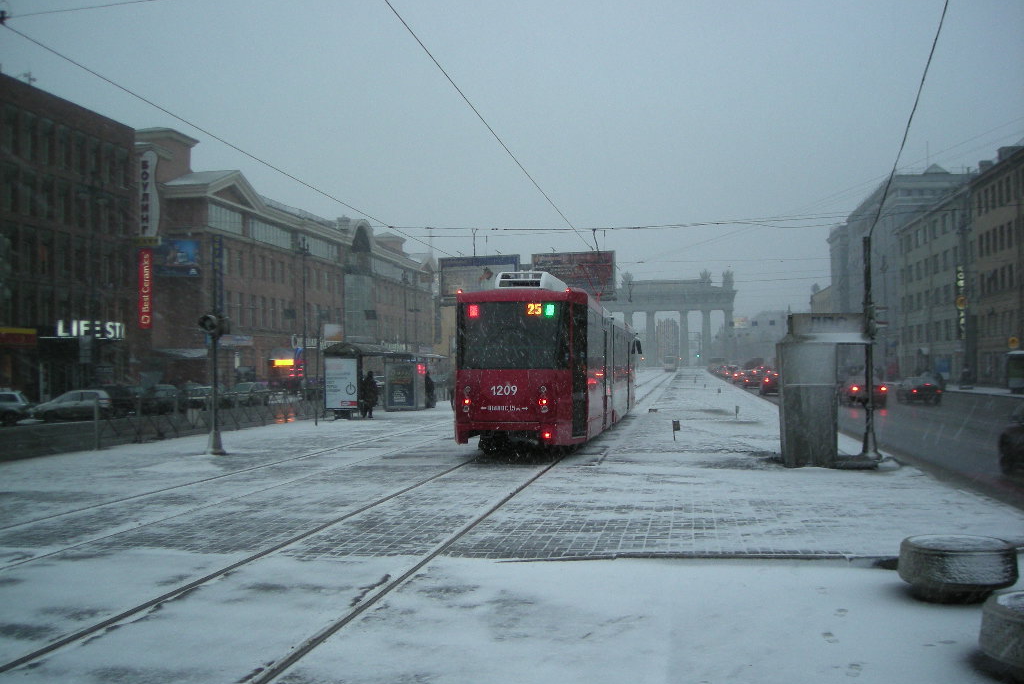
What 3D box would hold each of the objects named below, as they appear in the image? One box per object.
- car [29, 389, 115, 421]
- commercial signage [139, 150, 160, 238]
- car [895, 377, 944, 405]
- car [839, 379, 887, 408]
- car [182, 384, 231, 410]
[{"bbox_3d":[-21.697,3.118,51.000,3.850,1.460,1.680,0,-1,-14],"label":"car"},{"bbox_3d":[-24.508,-9.963,70.000,1.500,5.900,0.300,-1,-1,9],"label":"commercial signage"},{"bbox_3d":[21.345,2.584,54.620,1.720,1.440,4.300,-1,-1,9],"label":"car"},{"bbox_3d":[17.007,2.452,50.420,1.720,1.430,4.300,-1,-1,9],"label":"car"},{"bbox_3d":[-17.649,3.190,60.000,1.700,1.480,4.100,-1,-1,9],"label":"car"}]

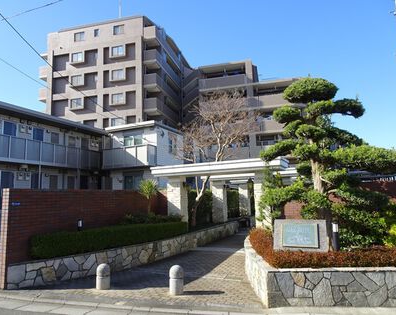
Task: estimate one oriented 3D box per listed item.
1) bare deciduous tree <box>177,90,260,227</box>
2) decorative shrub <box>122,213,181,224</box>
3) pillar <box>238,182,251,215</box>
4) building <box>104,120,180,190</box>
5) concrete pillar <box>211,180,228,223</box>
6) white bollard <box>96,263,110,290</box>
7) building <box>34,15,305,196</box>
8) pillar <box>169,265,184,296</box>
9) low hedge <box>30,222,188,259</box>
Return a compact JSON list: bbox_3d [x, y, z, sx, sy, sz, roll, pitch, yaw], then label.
[{"bbox_3d":[0.822,0.044,11.082,3.050,5.095,2.700,-2,-7,0],"label":"bare deciduous tree"},{"bbox_3d":[-1.294,1.991,8.520,0.700,0.680,1.900,-8,-10,40],"label":"decorative shrub"},{"bbox_3d":[2.544,2.224,15.724,0.500,1.860,0.500,-5,-8,27],"label":"pillar"},{"bbox_3d":[-4.048,1.179,22.750,5.000,6.500,5.400,-5,-8,23],"label":"building"},{"bbox_3d":[0.992,1.892,12.798,0.500,1.860,0.500,-5,-8,27],"label":"concrete pillar"},{"bbox_3d":[-1.746,2.194,5.401,0.250,0.428,0.250,-2,-7,0],"label":"white bollard"},{"bbox_3d":[-2.435,-4.677,39.126,33.000,22.700,14.800,-3,-8,14],"label":"building"},{"bbox_3d":[-0.381,2.132,5.112,0.250,0.460,0.250,-2,-7,0],"label":"pillar"},{"bbox_3d":[-1.863,2.027,7.651,0.580,0.420,4.300,-7,-9,38],"label":"low hedge"}]

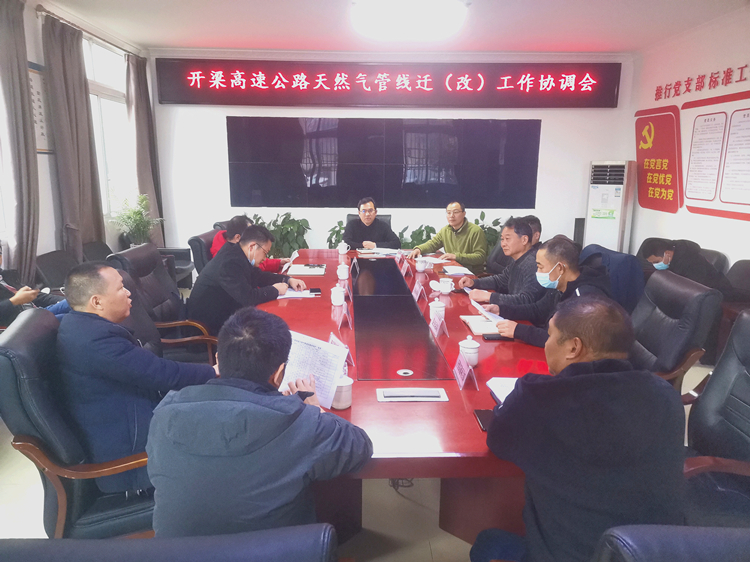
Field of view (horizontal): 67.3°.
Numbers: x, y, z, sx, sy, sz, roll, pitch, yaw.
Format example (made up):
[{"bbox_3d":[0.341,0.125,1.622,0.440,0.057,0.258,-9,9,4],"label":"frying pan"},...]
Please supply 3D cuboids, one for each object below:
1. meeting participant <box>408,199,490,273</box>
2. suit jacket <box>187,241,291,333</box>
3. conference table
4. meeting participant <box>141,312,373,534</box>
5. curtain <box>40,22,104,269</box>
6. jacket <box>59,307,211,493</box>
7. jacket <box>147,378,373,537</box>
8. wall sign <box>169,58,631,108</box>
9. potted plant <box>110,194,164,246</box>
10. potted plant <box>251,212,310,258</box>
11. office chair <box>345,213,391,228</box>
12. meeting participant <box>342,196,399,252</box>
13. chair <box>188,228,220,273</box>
[{"bbox_3d":[0.759,-0.084,5.329,0.600,1.280,0.720,11,16,41],"label":"meeting participant"},{"bbox_3d":[-0.840,0.057,3.536,0.620,0.640,0.540,0,12,-2],"label":"suit jacket"},{"bbox_3d":[0.057,0.486,3.567,1.600,0.760,3.730,0,12,-3],"label":"conference table"},{"bbox_3d":[-0.284,0.649,1.648,0.580,1.250,0.760,2,12,7],"label":"meeting participant"},{"bbox_3d":[-2.884,-1.061,5.535,0.170,2.650,0.630,0,12,0],"label":"curtain"},{"bbox_3d":[-0.787,0.391,1.879,0.540,0.650,0.520,-4,13,-17],"label":"jacket"},{"bbox_3d":[-0.283,0.509,1.495,0.580,0.640,0.500,2,12,7],"label":"jacket"},{"bbox_3d":[0.136,-2.529,7.246,5.970,0.580,0.120,0,12,0],"label":"wall sign"},{"bbox_3d":[-2.477,-0.557,5.819,0.530,0.700,0.530,0,12,0],"label":"potted plant"},{"bbox_3d":[-1.095,-0.296,6.897,0.680,1.030,0.650,0,12,-2],"label":"potted plant"},{"bbox_3d":[-0.065,-0.148,6.049,0.620,1.100,0.660,0,12,-2],"label":"office chair"},{"bbox_3d":[-0.070,-0.218,5.922,0.600,1.290,0.720,0,12,-2],"label":"meeting participant"},{"bbox_3d":[-1.045,0.190,4.394,0.700,1.100,0.640,1,12,1],"label":"chair"}]

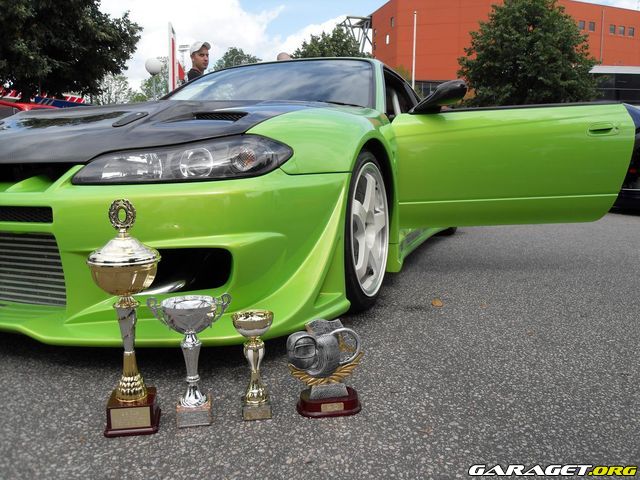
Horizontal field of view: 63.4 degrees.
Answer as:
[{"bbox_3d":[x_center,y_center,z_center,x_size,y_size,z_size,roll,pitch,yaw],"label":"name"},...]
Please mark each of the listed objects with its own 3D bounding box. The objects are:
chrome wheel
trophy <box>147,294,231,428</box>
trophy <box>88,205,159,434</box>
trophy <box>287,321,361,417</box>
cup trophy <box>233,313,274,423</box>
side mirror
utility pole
[{"bbox_3d":[0.094,-0.040,1.910,0.215,0.485,0.485,3,8,21],"label":"chrome wheel"},{"bbox_3d":[-0.260,0.239,1.048,0.168,0.262,0.112,-2,7,-10],"label":"trophy"},{"bbox_3d":[-0.376,0.147,1.017,0.145,0.453,0.143,-1,7,-7],"label":"trophy"},{"bbox_3d":[0.012,0.264,1.109,0.158,0.194,0.085,-1,7,-7],"label":"trophy"},{"bbox_3d":[-0.135,0.260,1.077,0.084,0.212,0.083,-1,7,-9],"label":"cup trophy"},{"bbox_3d":[0.533,-0.646,2.330,0.230,0.155,0.200,-1,7,-9],"label":"side mirror"},{"bbox_3d":[5.084,-7.761,28.000,0.120,9.200,0.120,0,7,0],"label":"utility pole"}]

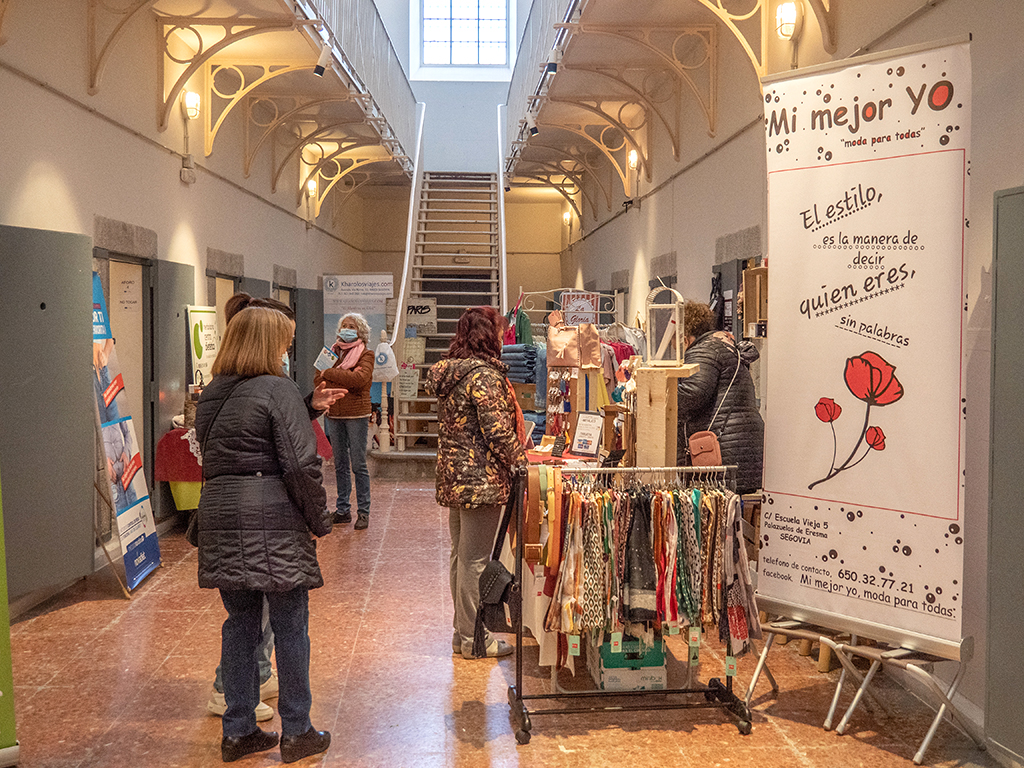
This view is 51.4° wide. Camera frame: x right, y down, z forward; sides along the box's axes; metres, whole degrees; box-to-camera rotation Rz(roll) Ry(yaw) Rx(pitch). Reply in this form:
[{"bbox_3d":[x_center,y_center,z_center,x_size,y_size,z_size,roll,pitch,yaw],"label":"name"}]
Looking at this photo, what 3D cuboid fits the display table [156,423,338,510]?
[{"bbox_3d":[-1.920,0.691,7.655,1.150,0.780,0.950,0,3,0],"label":"display table"}]

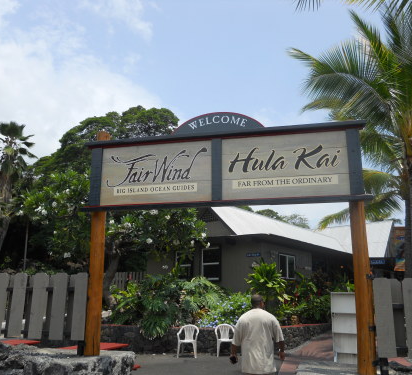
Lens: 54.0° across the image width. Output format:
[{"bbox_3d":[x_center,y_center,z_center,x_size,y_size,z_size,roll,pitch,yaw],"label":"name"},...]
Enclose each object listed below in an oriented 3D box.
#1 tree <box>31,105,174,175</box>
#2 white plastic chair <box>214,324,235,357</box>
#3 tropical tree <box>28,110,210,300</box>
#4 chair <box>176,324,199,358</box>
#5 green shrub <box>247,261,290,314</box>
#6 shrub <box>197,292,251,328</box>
[{"bbox_3d":[-7.012,0.890,28.195,12.000,13.500,11.000,1,-15,0],"label":"tree"},{"bbox_3d":[0.527,4.079,10.775,0.560,0.800,0.560,2,-15,-5],"label":"white plastic chair"},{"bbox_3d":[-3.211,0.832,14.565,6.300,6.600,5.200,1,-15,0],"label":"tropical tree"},{"bbox_3d":[-0.453,4.076,10.773,0.560,0.800,0.560,-2,-15,10],"label":"chair"},{"bbox_3d":[2.006,3.381,13.388,1.400,1.850,1.350,1,-15,0],"label":"green shrub"},{"bbox_3d":[0.601,3.791,12.549,1.800,1.050,1.300,1,-15,0],"label":"shrub"}]

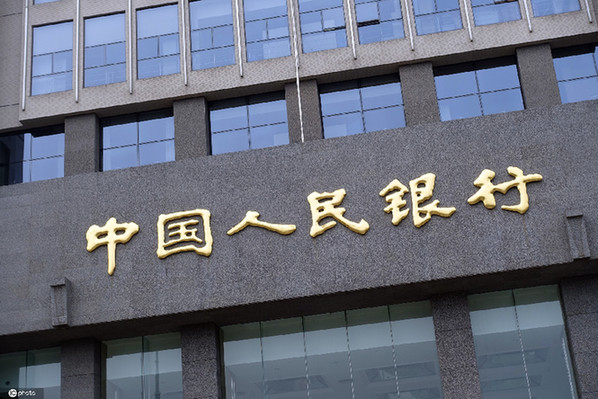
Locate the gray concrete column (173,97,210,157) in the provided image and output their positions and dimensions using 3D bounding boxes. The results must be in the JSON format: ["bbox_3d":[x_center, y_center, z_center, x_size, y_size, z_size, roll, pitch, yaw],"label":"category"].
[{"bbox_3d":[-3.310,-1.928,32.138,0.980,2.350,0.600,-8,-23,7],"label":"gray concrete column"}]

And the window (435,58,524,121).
[{"bbox_3d":[5.656,-3.448,32.344,2.614,2.007,0.151,-8,-24,7],"label":"window"}]

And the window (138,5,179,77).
[{"bbox_3d":[-4.691,-5.260,34.392,1.444,2.745,0.151,-8,-24,7],"label":"window"}]

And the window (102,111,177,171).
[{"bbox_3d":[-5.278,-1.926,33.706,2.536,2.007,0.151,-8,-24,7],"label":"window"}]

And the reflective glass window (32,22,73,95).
[{"bbox_3d":[-8.033,-4.624,33.573,1.435,2.636,0.150,-8,-23,7],"label":"reflective glass window"}]

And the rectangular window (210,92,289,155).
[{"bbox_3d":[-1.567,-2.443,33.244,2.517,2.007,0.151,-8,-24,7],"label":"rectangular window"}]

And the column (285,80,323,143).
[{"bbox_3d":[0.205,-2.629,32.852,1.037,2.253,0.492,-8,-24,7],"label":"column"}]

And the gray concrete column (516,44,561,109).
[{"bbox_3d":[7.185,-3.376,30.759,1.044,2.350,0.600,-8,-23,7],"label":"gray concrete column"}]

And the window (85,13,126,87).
[{"bbox_3d":[-6.519,-5.006,34.620,1.477,2.745,0.151,-8,-24,7],"label":"window"}]

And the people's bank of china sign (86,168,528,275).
[{"bbox_3d":[0.279,0.579,28.444,12.817,1.761,0.160,-8,-23,7],"label":"people's bank of china sign"}]

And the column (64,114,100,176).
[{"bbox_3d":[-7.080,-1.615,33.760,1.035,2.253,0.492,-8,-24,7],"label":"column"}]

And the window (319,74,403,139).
[{"bbox_3d":[1.939,-2.744,31.488,2.598,2.150,0.150,-8,-23,7],"label":"window"}]

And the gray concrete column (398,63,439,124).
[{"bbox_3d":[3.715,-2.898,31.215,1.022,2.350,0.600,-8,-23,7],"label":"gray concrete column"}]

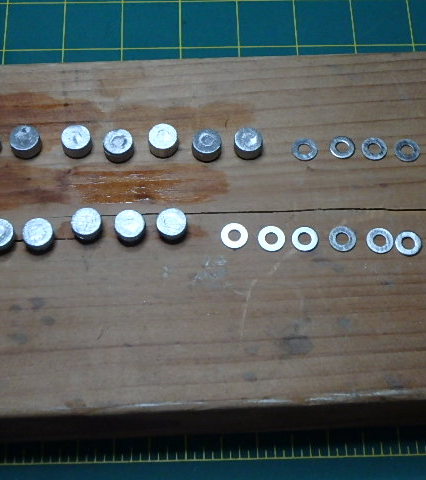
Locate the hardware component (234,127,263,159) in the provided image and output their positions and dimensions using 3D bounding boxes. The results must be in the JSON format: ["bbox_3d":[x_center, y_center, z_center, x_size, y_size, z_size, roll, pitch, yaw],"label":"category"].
[{"bbox_3d":[0.013,-0.035,0.327,0.010,0.006,0.010,-1,66,-1],"label":"hardware component"}]

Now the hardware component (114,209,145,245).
[{"bbox_3d":[-0.028,-0.004,0.312,0.010,0.007,0.010,-1,66,-1],"label":"hardware component"}]

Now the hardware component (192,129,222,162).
[{"bbox_3d":[-0.002,-0.034,0.327,0.010,0.006,0.010,-1,66,-1],"label":"hardware component"}]

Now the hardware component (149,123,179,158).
[{"bbox_3d":[-0.018,-0.036,0.327,0.010,0.007,0.010,-1,66,-1],"label":"hardware component"}]

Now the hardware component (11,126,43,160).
[{"bbox_3d":[-0.067,-0.035,0.326,0.011,0.007,0.011,-1,66,-1],"label":"hardware component"}]

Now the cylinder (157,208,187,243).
[{"bbox_3d":[-0.014,-0.005,0.313,0.010,0.007,0.010,-1,66,-1],"label":"cylinder"}]

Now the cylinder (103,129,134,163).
[{"bbox_3d":[-0.034,-0.034,0.327,0.010,0.006,0.010,-1,66,-1],"label":"cylinder"}]

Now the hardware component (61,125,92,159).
[{"bbox_3d":[-0.049,-0.035,0.326,0.010,0.007,0.010,-1,66,-1],"label":"hardware component"}]

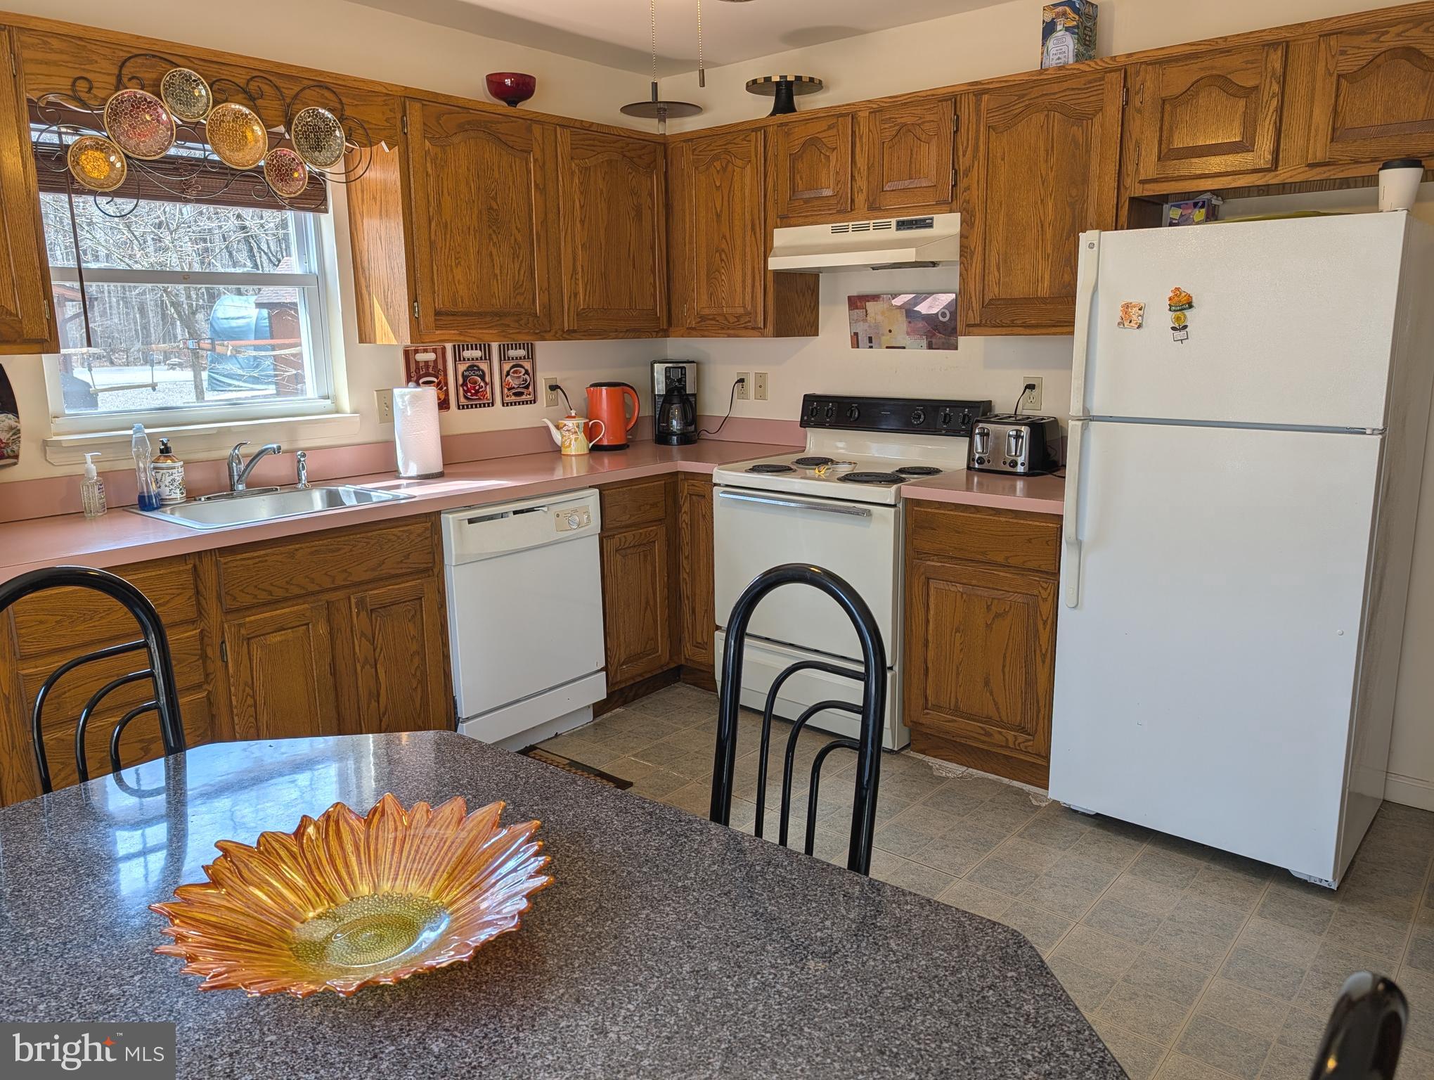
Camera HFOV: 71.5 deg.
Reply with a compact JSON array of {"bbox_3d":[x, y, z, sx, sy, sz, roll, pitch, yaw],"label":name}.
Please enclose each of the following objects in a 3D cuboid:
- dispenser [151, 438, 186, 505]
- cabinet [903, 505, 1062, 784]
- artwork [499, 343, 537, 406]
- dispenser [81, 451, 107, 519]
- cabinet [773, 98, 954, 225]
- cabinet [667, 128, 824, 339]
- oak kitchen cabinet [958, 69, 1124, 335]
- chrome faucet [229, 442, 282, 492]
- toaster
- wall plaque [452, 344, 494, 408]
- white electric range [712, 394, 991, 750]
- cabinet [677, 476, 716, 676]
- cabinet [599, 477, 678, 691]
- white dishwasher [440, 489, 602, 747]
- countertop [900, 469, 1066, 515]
[{"bbox_3d":[-1.583,-0.204,2.872,0.086,0.189,0.086,-7,14,-27],"label":"dispenser"},{"bbox_3d":[0.995,0.272,3.243,0.547,0.872,0.636,9,16,40],"label":"cabinet"},{"bbox_3d":[-0.774,-0.644,3.885,0.010,0.239,0.166,9,16,40],"label":"artwork"},{"bbox_3d":[-1.701,-0.153,2.712,0.048,0.180,0.060,-3,12,-8],"label":"dispenser"},{"bbox_3d":[0.583,-1.286,3.460,0.754,0.362,0.323,9,16,40],"label":"cabinet"},{"bbox_3d":[0.101,-1.181,3.905,0.520,0.754,0.323,9,16,40],"label":"cabinet"},{"bbox_3d":[1.060,-1.022,3.125,0.484,0.744,0.325,9,16,40],"label":"oak kitchen cabinet"},{"bbox_3d":[-1.388,-0.214,2.982,0.200,0.156,0.065,6,13,27],"label":"chrome faucet"},{"bbox_3d":[0.999,-0.324,3.345,0.231,0.179,0.208,9,16,40],"label":"toaster"},{"bbox_3d":[-0.901,-0.609,3.707,0.010,0.238,0.164,9,16,40],"label":"wall plaque"},{"bbox_3d":[0.470,0.070,3.604,0.763,1.131,0.673,9,16,40],"label":"white electric range"},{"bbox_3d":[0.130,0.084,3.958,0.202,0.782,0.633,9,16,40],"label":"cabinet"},{"bbox_3d":[-0.496,0.138,3.887,0.625,0.831,0.410,9,16,40],"label":"cabinet"},{"bbox_3d":[-0.823,0.261,3.474,0.610,0.870,0.597,9,16,40],"label":"white dishwasher"},{"bbox_3d":[0.990,-0.170,3.146,0.550,0.038,0.637,9,16,40],"label":"countertop"}]

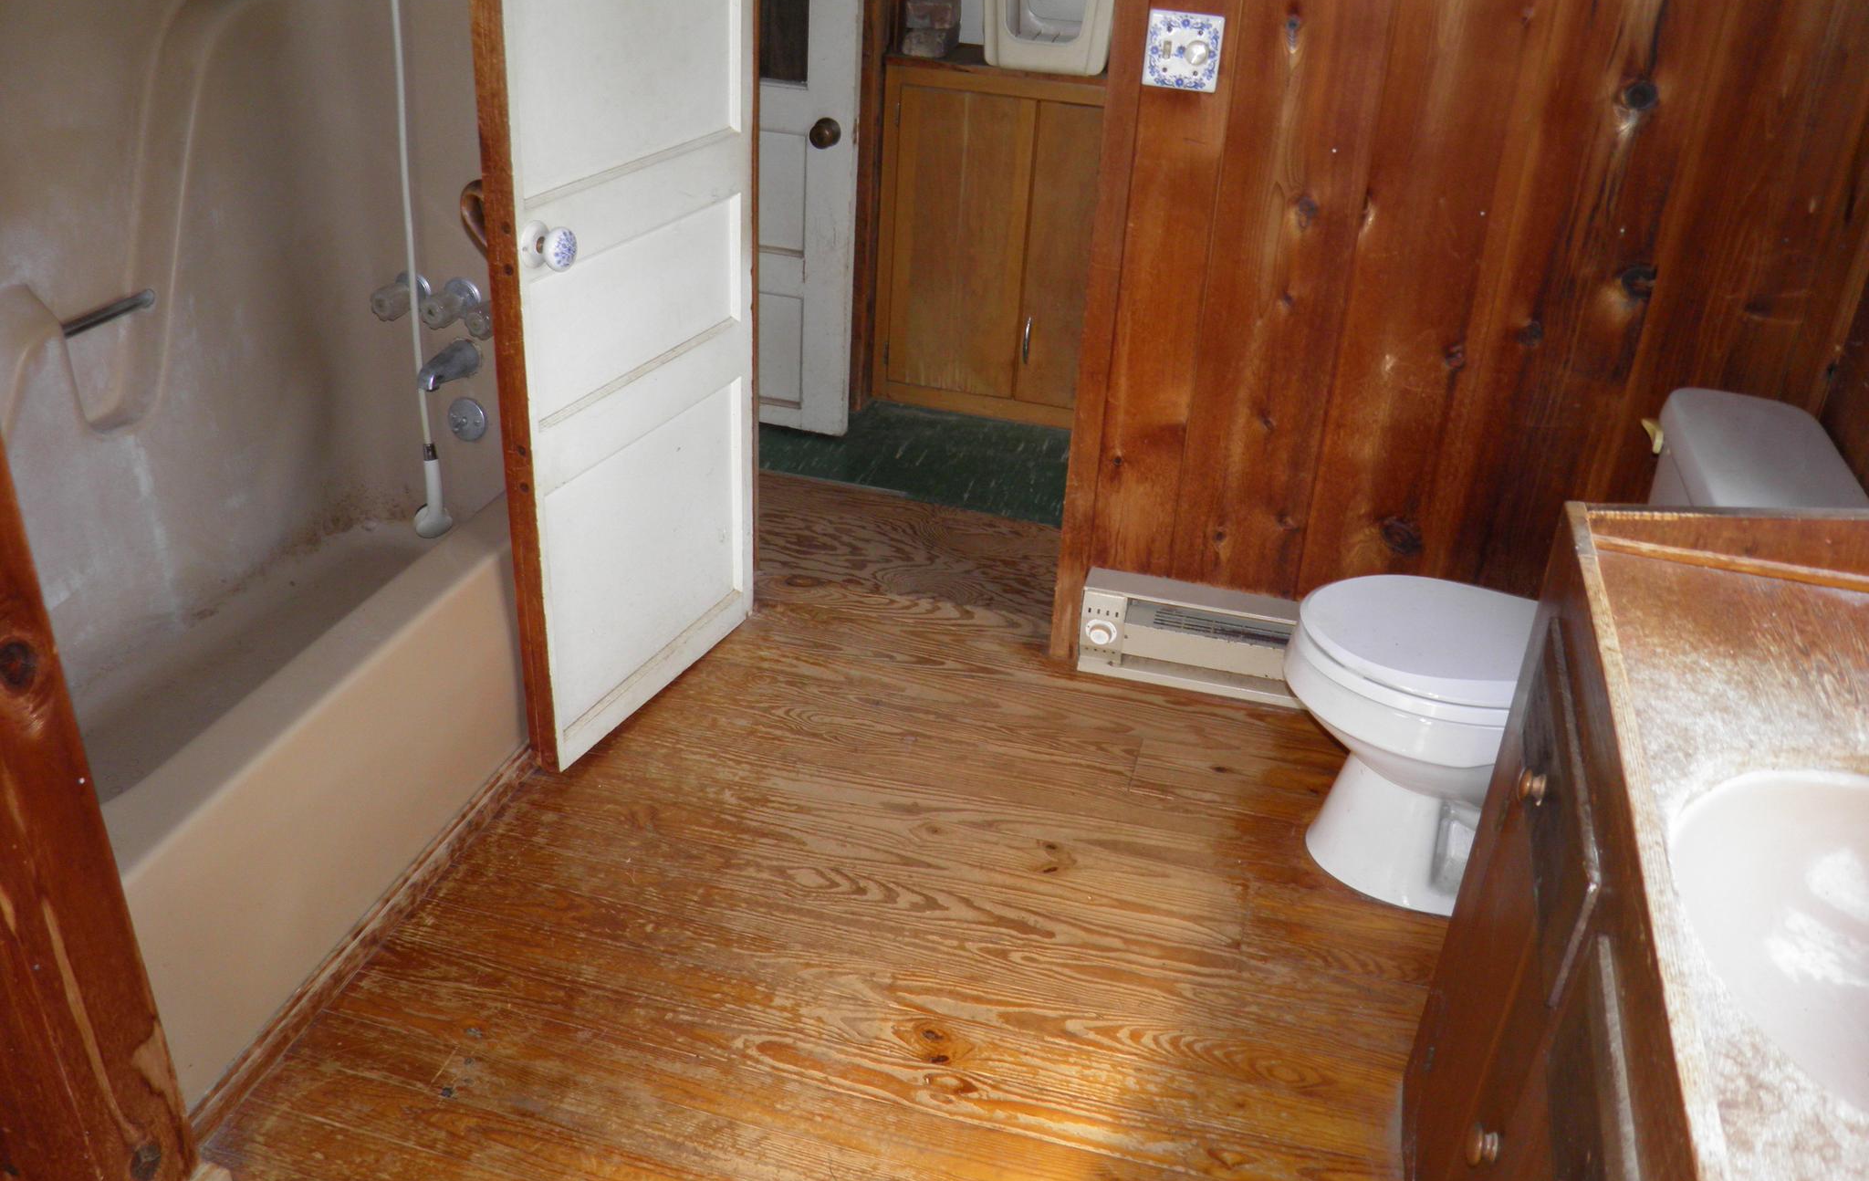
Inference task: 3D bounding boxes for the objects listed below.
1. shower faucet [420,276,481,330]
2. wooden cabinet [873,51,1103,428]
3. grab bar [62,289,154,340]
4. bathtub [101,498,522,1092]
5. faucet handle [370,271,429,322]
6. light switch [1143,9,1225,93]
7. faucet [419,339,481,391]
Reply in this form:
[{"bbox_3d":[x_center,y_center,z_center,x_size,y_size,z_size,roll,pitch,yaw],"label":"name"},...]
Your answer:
[{"bbox_3d":[-0.906,-0.533,2.820,0.068,0.068,0.105,11,31,13],"label":"shower faucet"},{"bbox_3d":[0.253,-0.882,3.829,0.745,0.875,0.260,11,31,13],"label":"wooden cabinet"},{"bbox_3d":[-1.312,-0.438,2.402,0.030,0.027,0.190,11,31,13],"label":"grab bar"},{"bbox_3d":[-1.097,0.096,2.501,0.760,0.410,1.520,11,31,13],"label":"bathtub"},{"bbox_3d":[-1.015,-0.551,2.845,0.070,0.070,0.096,10,30,12],"label":"faucet handle"},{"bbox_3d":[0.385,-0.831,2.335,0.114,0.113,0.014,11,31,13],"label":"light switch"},{"bbox_3d":[-0.924,-0.422,2.867,0.055,0.065,0.140,11,31,13],"label":"faucet"}]

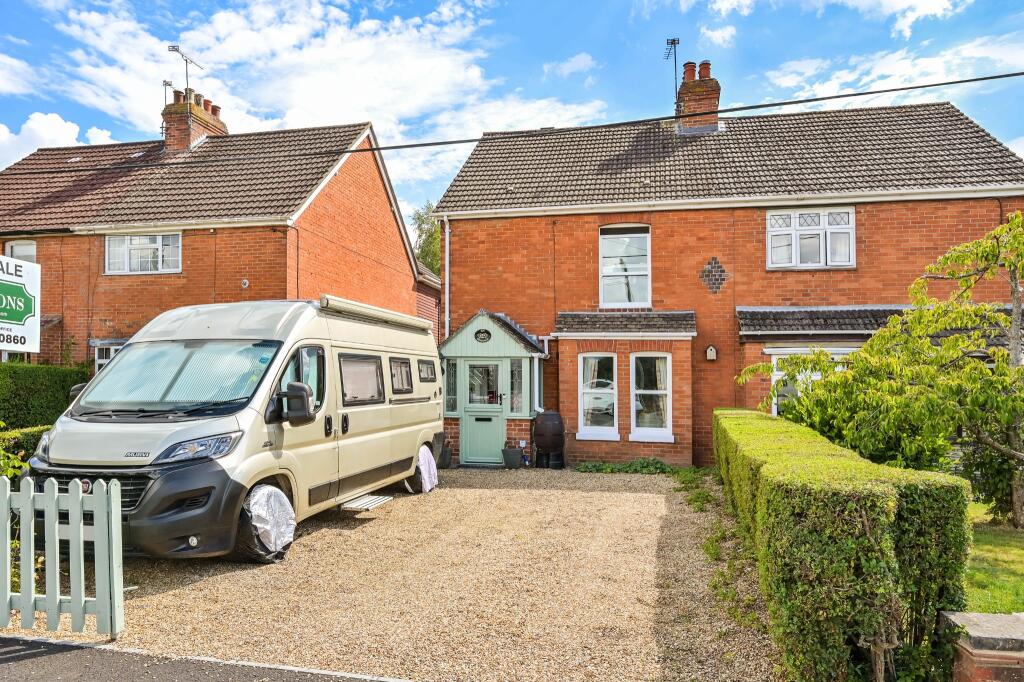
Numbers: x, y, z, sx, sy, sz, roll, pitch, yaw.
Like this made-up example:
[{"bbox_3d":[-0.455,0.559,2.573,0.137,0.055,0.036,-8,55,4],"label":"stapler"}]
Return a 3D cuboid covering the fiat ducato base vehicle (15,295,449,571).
[{"bbox_3d":[-2.670,0.834,7.760,2.200,2.580,5.950,0,-4,12],"label":"fiat ducato base vehicle"}]

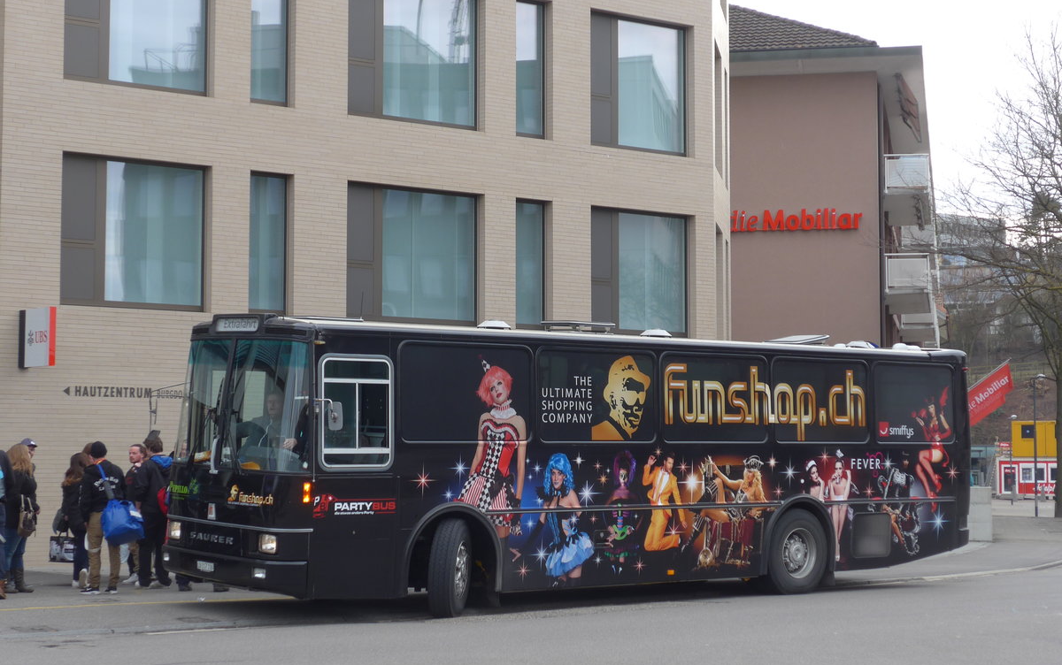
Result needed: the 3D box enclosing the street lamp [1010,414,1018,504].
[{"bbox_3d":[28.621,7.552,120.000,0.500,5.350,0.380,0,-5,6],"label":"street lamp"}]

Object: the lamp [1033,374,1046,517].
[{"bbox_3d":[19.361,4.291,77.000,0.500,5.452,0.380,0,-5,6],"label":"lamp"}]

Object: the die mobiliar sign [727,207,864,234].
[{"bbox_3d":[7.236,-3.069,55.500,3.720,0.620,0.150,-1,-5,11],"label":"die mobiliar sign"}]

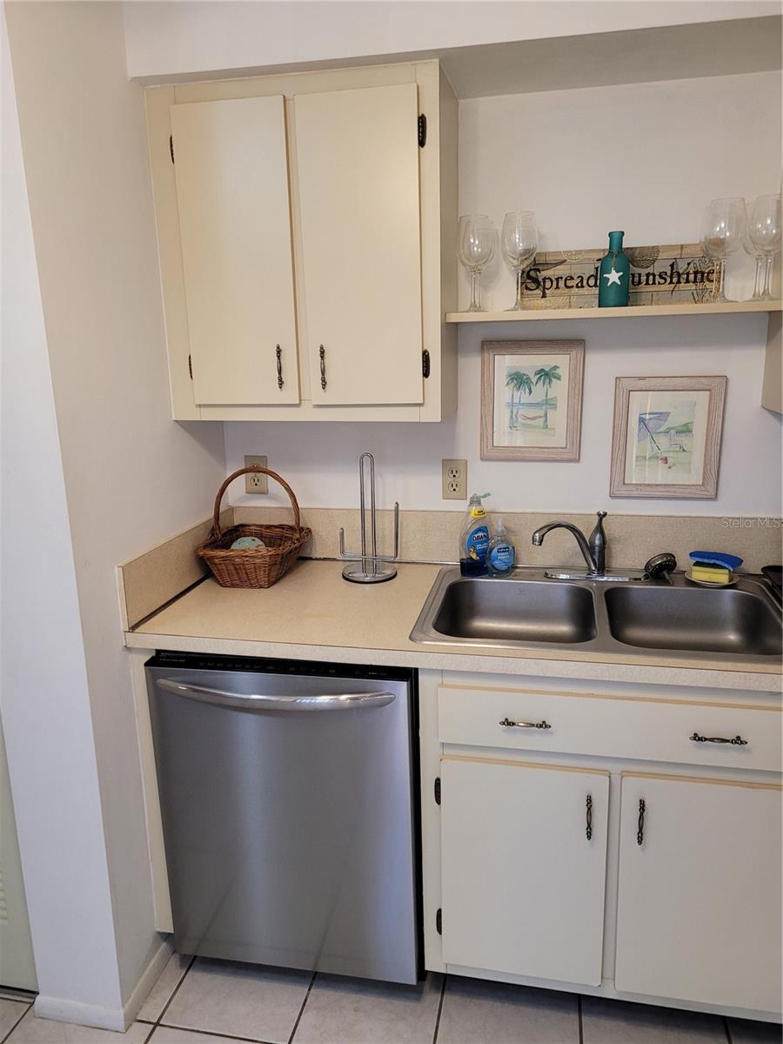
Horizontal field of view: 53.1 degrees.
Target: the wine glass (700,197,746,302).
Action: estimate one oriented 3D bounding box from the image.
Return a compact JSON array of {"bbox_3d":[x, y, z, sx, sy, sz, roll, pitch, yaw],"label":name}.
[{"bbox_3d":[0.744,-0.603,1.759,0.083,0.217,0.083,1,14,12],"label":"wine glass"}]

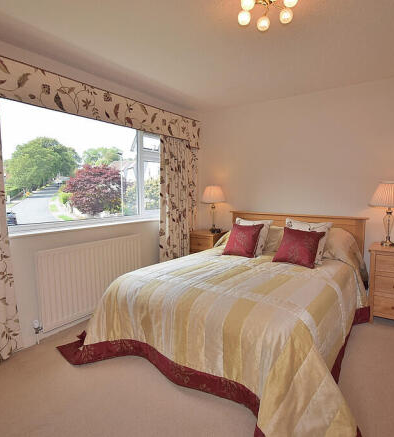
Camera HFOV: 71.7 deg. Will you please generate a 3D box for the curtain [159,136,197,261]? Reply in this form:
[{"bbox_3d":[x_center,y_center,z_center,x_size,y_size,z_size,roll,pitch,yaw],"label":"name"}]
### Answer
[{"bbox_3d":[-0.205,-0.077,3.595,0.160,1.980,0.700,3,6,38],"label":"curtain"}]

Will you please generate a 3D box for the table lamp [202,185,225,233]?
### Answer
[{"bbox_3d":[0.252,-0.133,3.945,0.335,0.655,0.335,-1,5,0],"label":"table lamp"}]

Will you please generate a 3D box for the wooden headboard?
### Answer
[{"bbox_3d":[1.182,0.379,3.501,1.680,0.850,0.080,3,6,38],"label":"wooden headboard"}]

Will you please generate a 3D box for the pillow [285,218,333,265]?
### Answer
[{"bbox_3d":[1.094,0.223,2.728,0.440,0.440,0.140,3,-20,38],"label":"pillow"}]

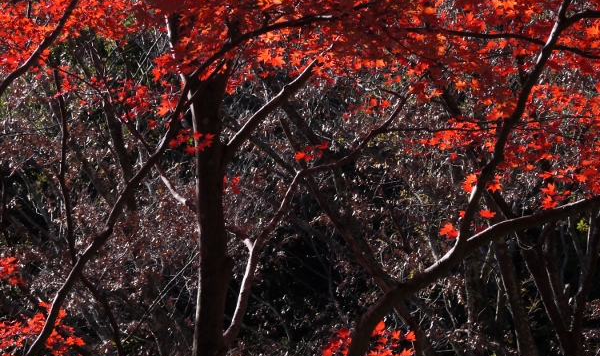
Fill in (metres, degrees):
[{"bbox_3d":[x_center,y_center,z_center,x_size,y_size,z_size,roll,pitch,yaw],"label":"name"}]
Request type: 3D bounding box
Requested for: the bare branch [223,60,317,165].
[{"bbox_3d":[-0.120,-0.261,8.300,0.065,0.570,0.075,43,0,0],"label":"bare branch"}]

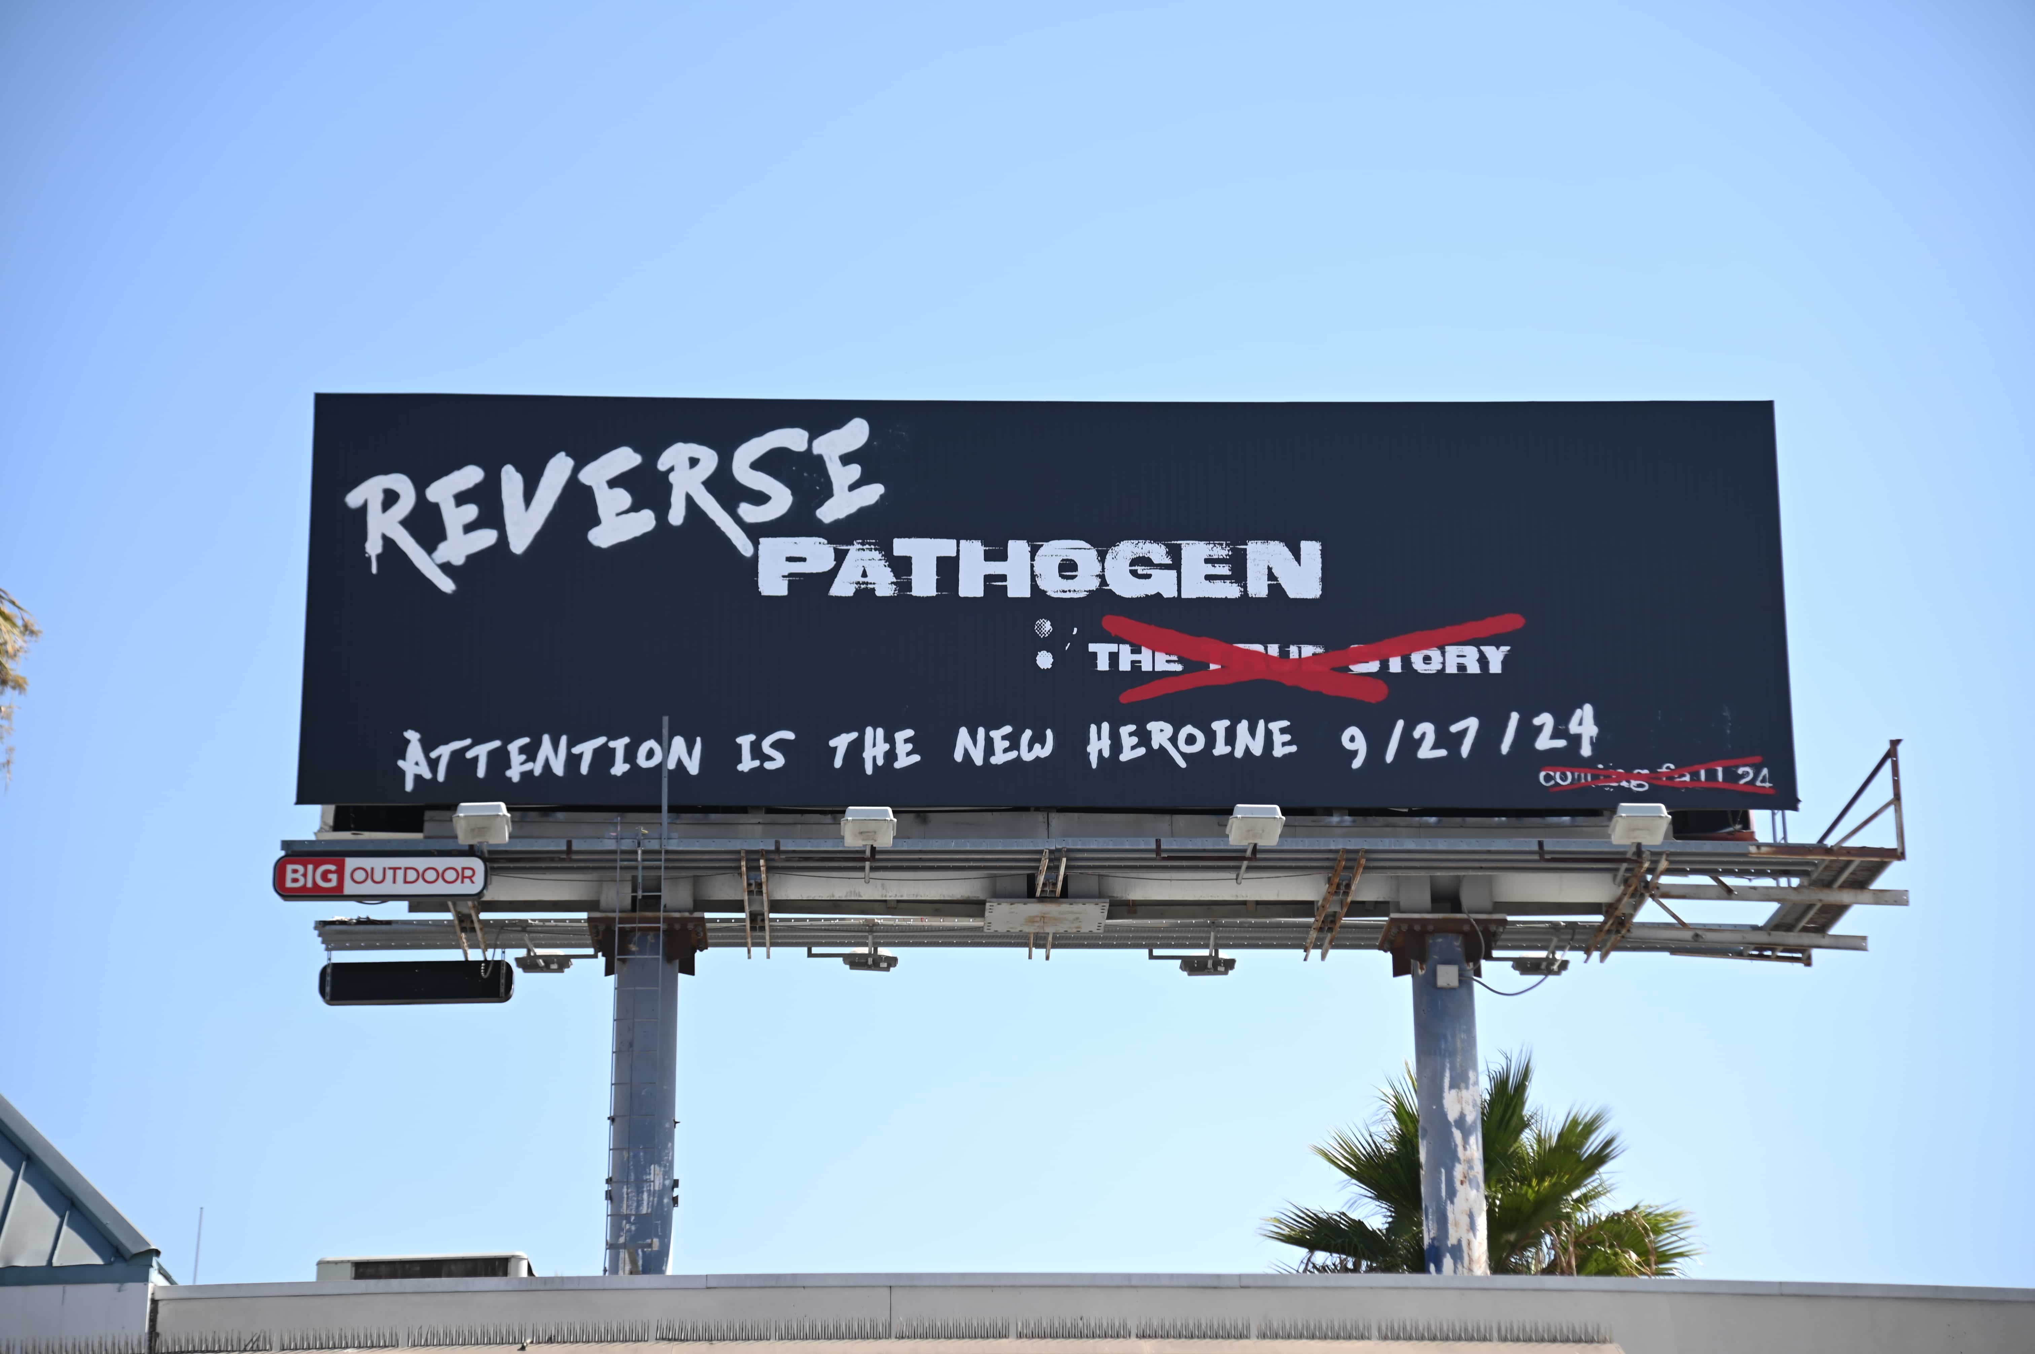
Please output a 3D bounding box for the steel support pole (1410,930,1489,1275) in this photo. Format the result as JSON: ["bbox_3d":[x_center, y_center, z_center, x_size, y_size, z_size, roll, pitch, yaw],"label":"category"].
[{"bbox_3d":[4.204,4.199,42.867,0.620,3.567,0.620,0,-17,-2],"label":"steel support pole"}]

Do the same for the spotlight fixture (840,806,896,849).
[{"bbox_3d":[-1.401,1.408,41.538,0.530,0.340,0.400,0,-17,-2],"label":"spotlight fixture"}]

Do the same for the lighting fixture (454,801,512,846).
[{"bbox_3d":[-5.032,1.375,41.448,0.530,0.340,0.400,0,-17,-2],"label":"lighting fixture"}]

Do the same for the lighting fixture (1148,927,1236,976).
[{"bbox_3d":[1.787,2.822,45.220,0.880,0.380,0.450,0,-17,-2],"label":"lighting fixture"}]

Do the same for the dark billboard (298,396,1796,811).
[{"bbox_3d":[0.318,-0.725,43.642,14.650,4.280,0.300,0,-17,-2],"label":"dark billboard"}]

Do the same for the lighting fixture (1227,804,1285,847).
[{"bbox_3d":[2.254,1.404,41.640,0.530,0.340,0.400,0,-17,-2],"label":"lighting fixture"}]

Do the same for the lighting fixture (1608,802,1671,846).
[{"bbox_3d":[5.904,1.393,41.745,0.530,0.340,0.400,0,-17,-2],"label":"lighting fixture"}]

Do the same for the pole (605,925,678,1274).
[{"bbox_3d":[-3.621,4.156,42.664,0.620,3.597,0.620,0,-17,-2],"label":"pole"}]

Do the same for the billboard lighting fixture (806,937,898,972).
[{"bbox_3d":[-1.693,2.840,45.118,0.930,0.280,0.420,0,-17,-2],"label":"billboard lighting fixture"}]

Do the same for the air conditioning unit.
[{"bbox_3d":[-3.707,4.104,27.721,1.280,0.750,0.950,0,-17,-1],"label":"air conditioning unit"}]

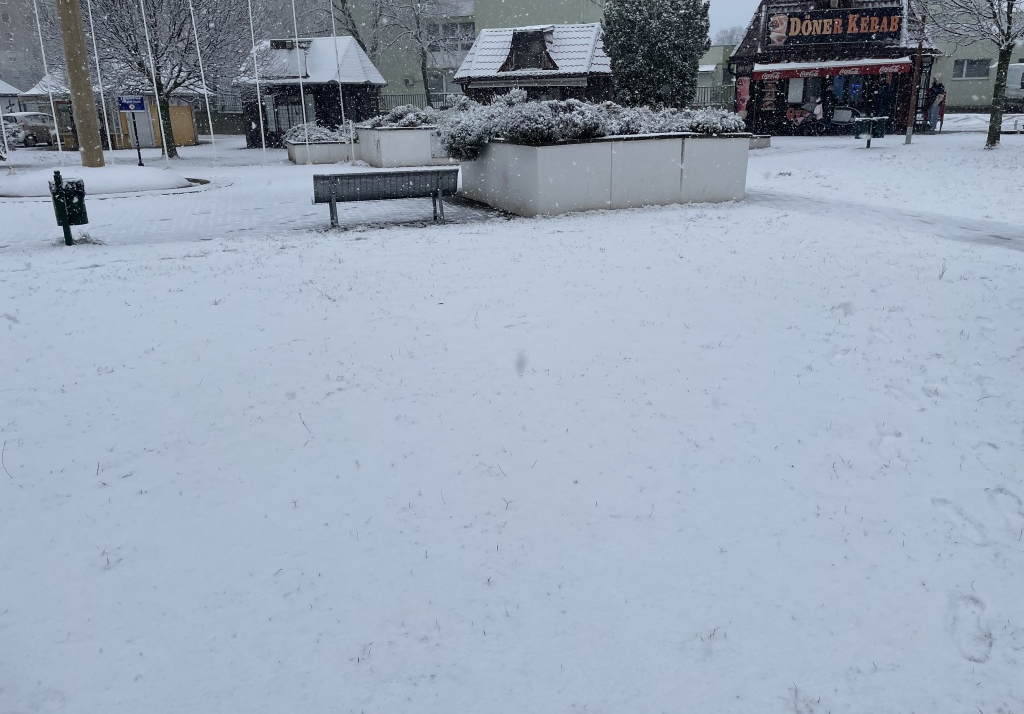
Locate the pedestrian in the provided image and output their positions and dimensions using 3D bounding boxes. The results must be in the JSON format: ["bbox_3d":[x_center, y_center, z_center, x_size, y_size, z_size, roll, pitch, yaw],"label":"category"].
[{"bbox_3d":[13.813,-8.171,25.113,0.550,1.740,0.550,-6,19,-14],"label":"pedestrian"}]

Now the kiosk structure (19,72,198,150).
[{"bbox_3d":[-17.774,-11.037,34.677,7.600,3.200,3.800,-11,21,-26],"label":"kiosk structure"}]

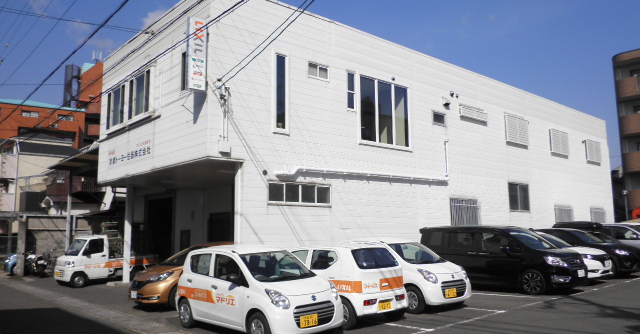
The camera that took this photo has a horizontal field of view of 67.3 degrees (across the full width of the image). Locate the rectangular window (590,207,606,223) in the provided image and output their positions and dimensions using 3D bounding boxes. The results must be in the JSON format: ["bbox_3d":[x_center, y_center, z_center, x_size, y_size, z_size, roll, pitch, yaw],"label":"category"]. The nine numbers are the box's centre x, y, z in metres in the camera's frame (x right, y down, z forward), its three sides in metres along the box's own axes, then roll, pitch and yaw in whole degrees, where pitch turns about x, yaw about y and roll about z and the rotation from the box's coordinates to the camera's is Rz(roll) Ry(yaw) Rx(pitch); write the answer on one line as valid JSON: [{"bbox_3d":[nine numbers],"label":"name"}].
[{"bbox_3d":[15.672,2.869,26.941,1.959,1.055,0.150,6,-10,-39],"label":"rectangular window"}]

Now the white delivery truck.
[{"bbox_3d":[-8.060,3.510,18.200,1.475,1.790,3.395,-8,-11,43],"label":"white delivery truck"}]

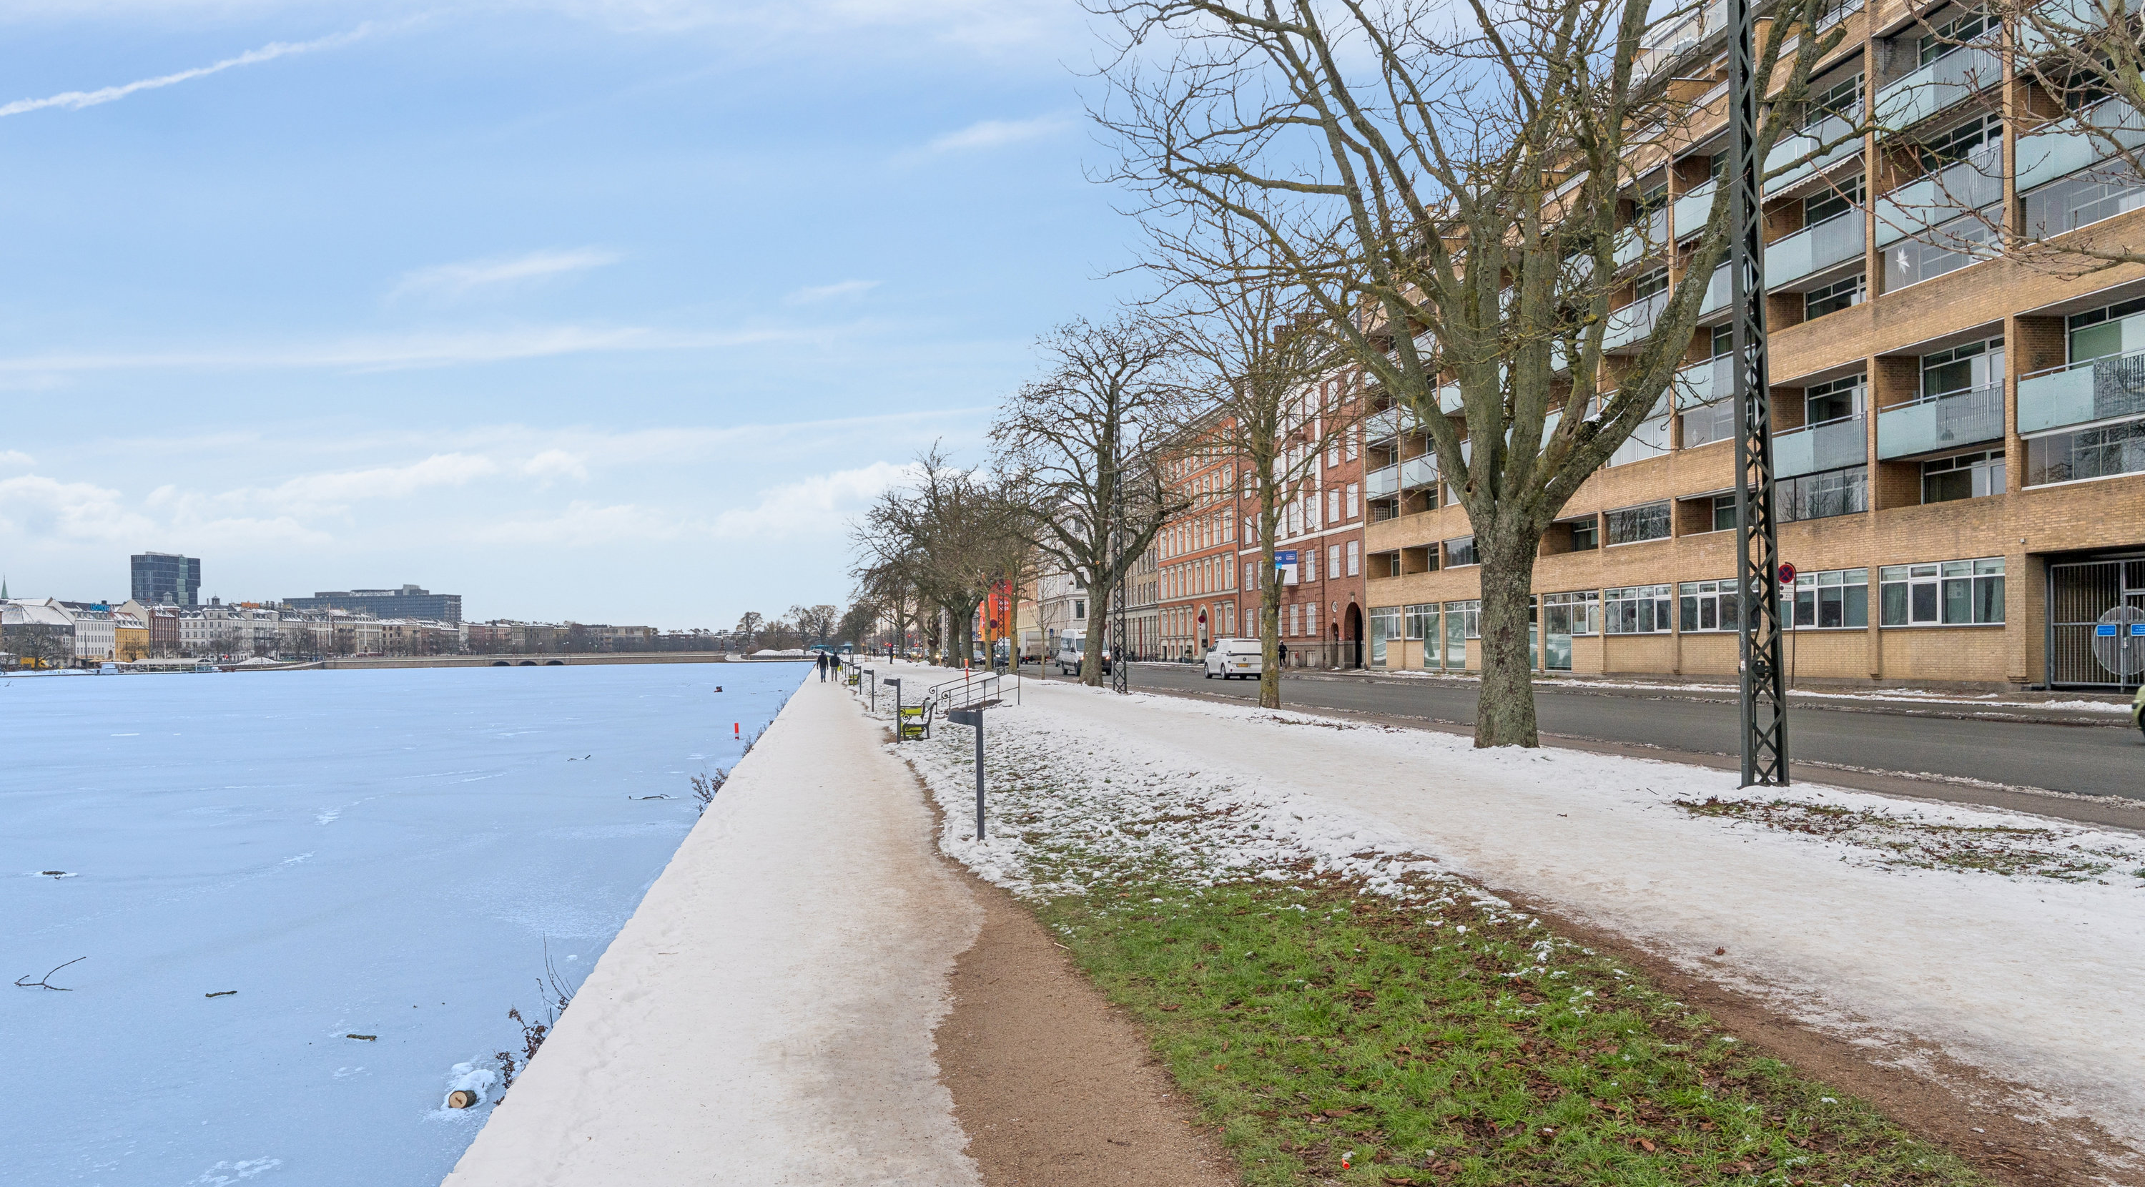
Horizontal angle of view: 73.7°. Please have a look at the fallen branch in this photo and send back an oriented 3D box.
[{"bbox_3d":[-7.157,2.661,10.000,0.440,0.130,0.500,1,-3,-36],"label":"fallen branch"}]

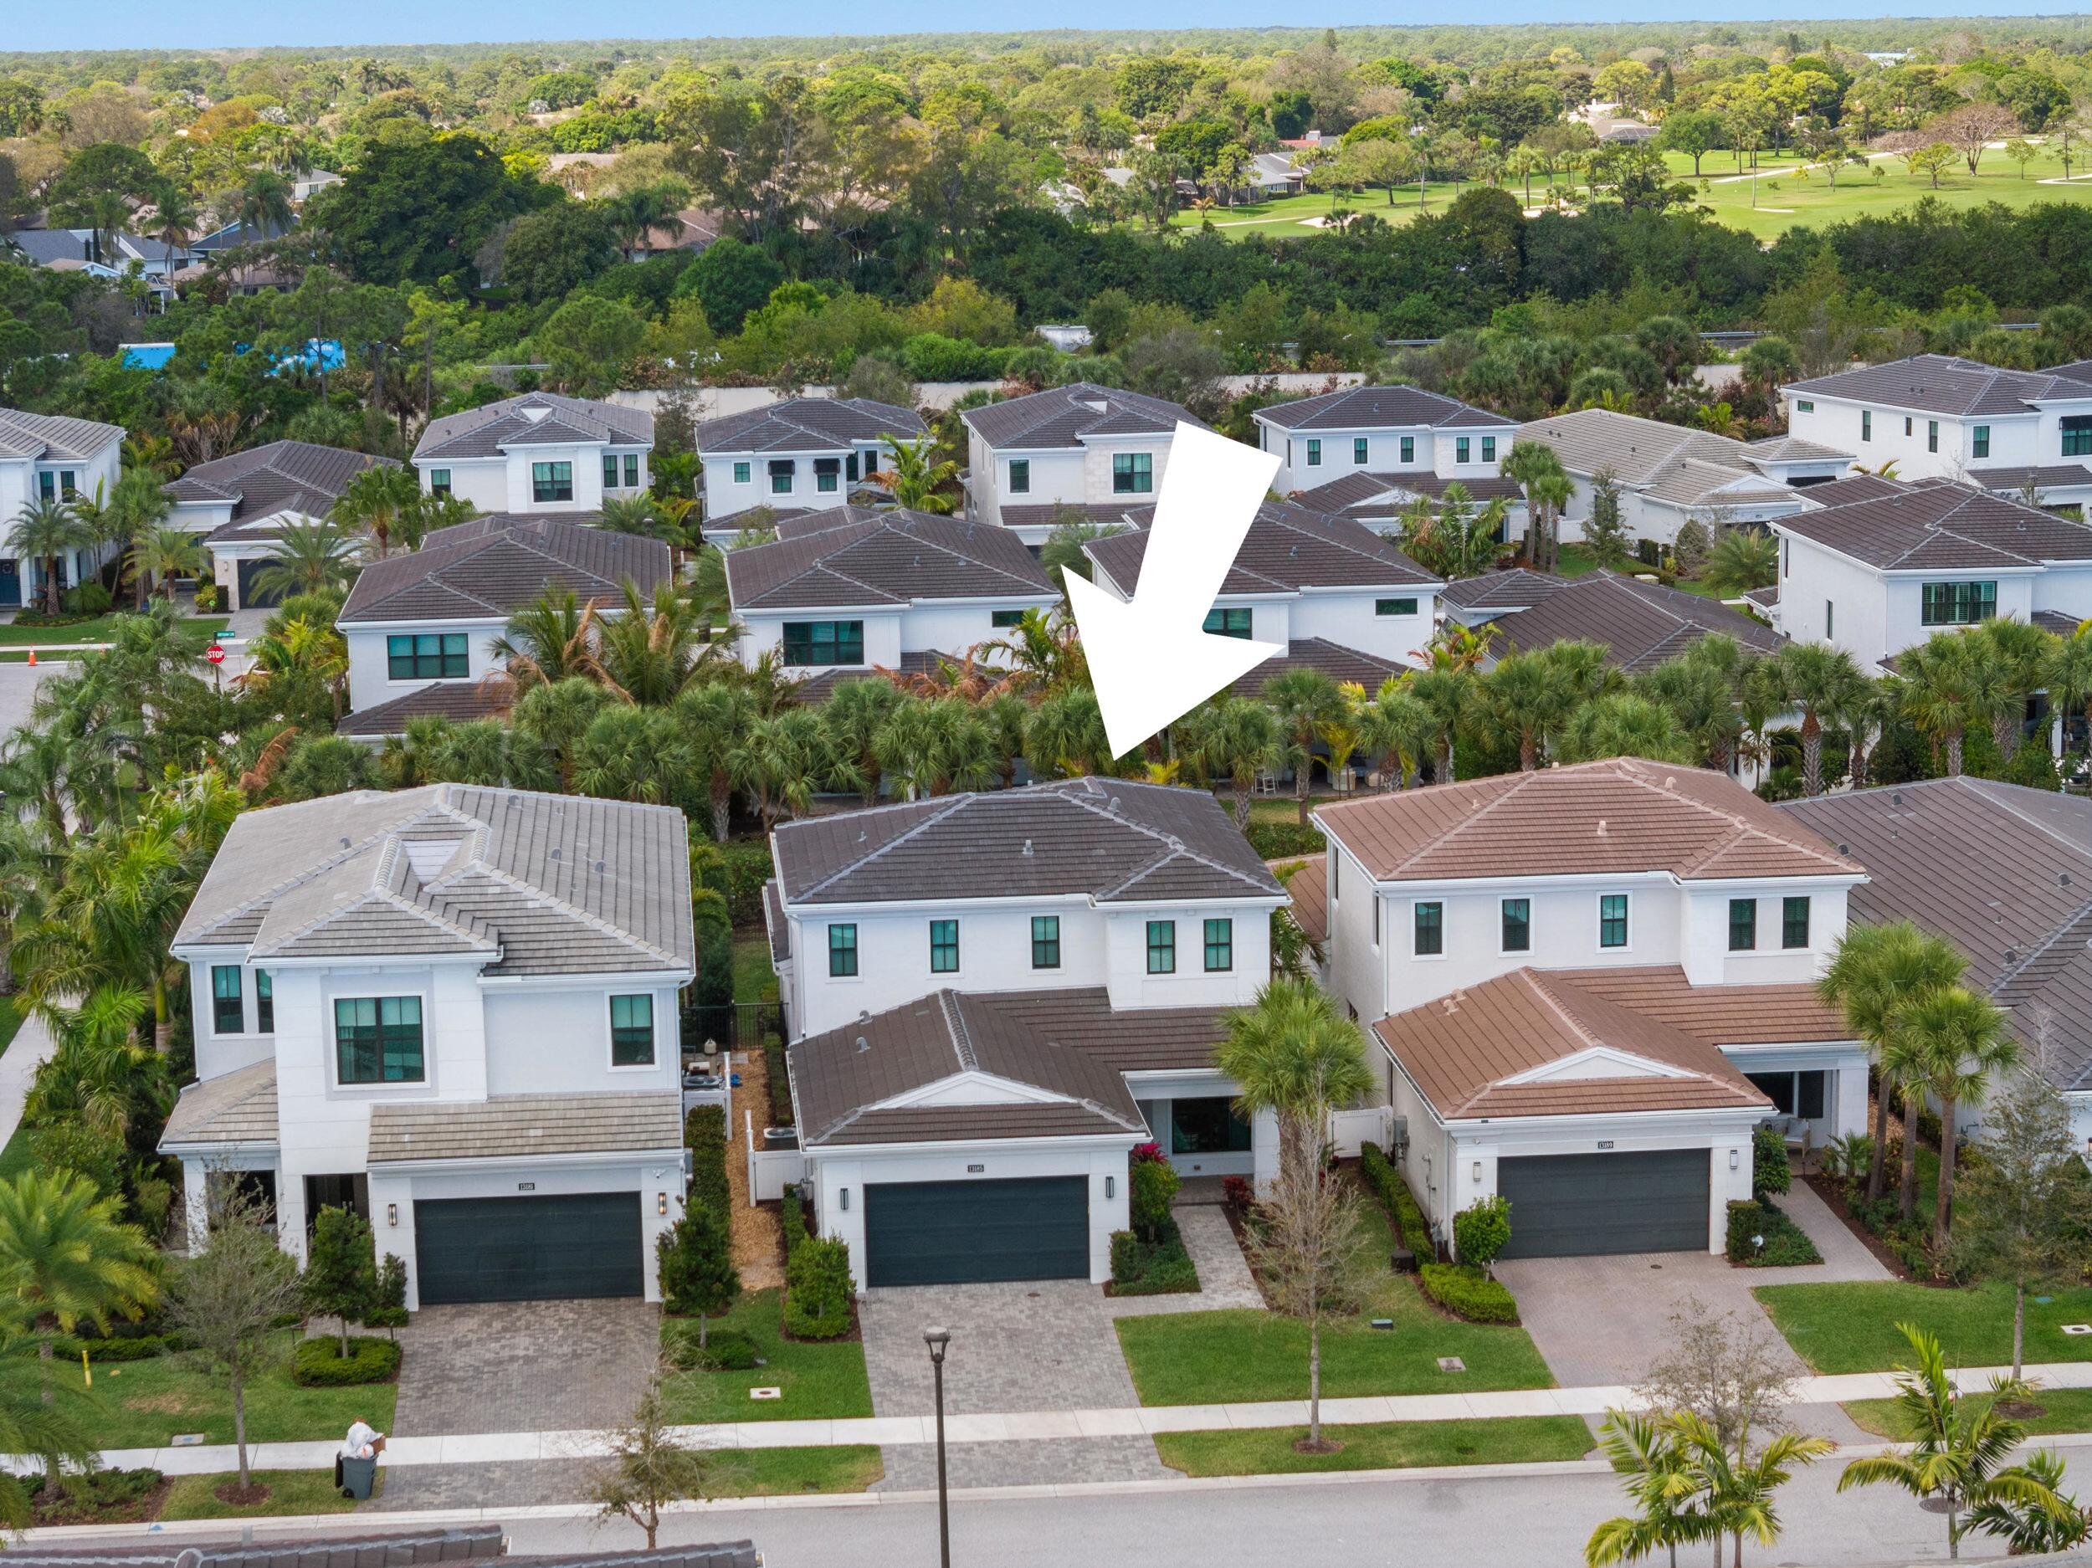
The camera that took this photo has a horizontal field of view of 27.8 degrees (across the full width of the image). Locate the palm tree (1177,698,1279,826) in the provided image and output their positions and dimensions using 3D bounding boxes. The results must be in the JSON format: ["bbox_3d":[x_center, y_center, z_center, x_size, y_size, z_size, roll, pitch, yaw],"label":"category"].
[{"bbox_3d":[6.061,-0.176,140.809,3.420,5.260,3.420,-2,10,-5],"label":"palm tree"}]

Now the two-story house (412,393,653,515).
[{"bbox_3d":[-26.155,-15.545,218.140,11.800,9.300,23.000,-2,10,-5],"label":"two-story house"}]

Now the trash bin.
[{"bbox_3d":[-13.222,13.244,81.438,0.730,0.920,0.570,0,10,3],"label":"trash bin"}]

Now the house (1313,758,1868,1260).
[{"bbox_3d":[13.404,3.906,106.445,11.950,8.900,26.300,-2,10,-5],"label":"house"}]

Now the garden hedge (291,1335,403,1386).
[{"bbox_3d":[-14.571,12.019,88.414,2.250,0.620,1.550,-2,10,-5],"label":"garden hedge"}]

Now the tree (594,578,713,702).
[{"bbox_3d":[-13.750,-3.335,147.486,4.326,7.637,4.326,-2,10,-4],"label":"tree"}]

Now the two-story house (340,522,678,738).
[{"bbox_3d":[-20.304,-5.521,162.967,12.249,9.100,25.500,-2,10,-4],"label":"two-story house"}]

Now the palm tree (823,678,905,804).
[{"bbox_3d":[-5.945,-0.298,139.639,2.690,6.280,2.690,-2,10,-5],"label":"palm tree"}]

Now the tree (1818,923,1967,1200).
[{"bbox_3d":[19.738,6.503,98.757,3.465,6.738,3.465,-2,10,-4],"label":"tree"}]

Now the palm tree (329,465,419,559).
[{"bbox_3d":[-32.079,-11.714,202.164,4.136,7.065,4.136,-2,10,-4],"label":"palm tree"}]

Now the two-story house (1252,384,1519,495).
[{"bbox_3d":[17.547,-16.308,219.282,12.100,8.750,26.900,-2,10,-5],"label":"two-story house"}]

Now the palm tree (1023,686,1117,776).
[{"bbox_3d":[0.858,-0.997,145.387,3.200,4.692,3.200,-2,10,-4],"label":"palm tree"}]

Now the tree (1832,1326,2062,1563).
[{"bbox_3d":[14.886,12.050,69.864,3.720,6.480,3.720,-2,10,-5],"label":"tree"}]

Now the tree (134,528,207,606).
[{"bbox_3d":[-42.799,-10.524,206.669,3.538,3.950,3.538,-2,10,-5],"label":"tree"}]

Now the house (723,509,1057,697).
[{"bbox_3d":[-6.053,-5.969,162.799,12.000,9.300,29.000,-2,10,-5],"label":"house"}]

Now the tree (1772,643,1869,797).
[{"bbox_3d":[26.021,-1.414,142.498,3.290,6.490,3.290,-2,10,-5],"label":"tree"}]

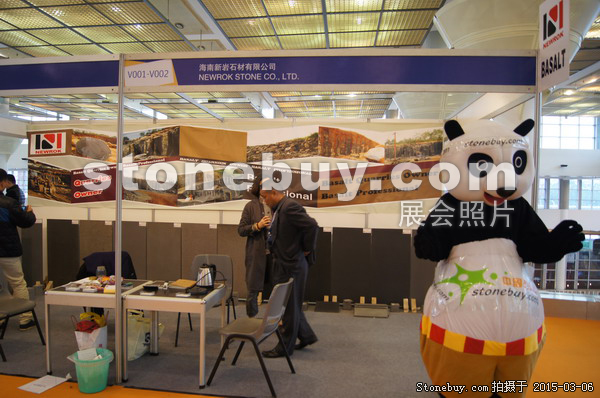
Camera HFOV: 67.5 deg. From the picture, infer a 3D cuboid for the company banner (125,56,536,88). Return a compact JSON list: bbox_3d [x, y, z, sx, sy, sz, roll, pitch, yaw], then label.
[{"bbox_3d":[0.148,-0.910,3.222,2.936,0.213,0.030,1,0,6],"label":"company banner"}]

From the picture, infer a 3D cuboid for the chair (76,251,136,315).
[{"bbox_3d":[-1.995,0.975,4.576,0.565,0.813,0.575,1,0,-5],"label":"chair"}]

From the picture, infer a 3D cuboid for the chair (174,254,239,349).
[{"bbox_3d":[-0.921,0.999,4.506,0.516,0.804,0.575,1,0,1],"label":"chair"}]

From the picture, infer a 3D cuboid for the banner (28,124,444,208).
[{"bbox_3d":[-1.025,-0.442,6.220,5.902,1.151,0.030,1,0,6],"label":"banner"}]

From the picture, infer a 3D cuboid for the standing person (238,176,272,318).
[{"bbox_3d":[-0.520,0.573,5.400,0.367,1.657,0.456,1,0,40],"label":"standing person"}]

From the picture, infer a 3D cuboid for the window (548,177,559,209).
[{"bbox_3d":[16.791,-0.364,29.760,0.635,1.934,0.119,1,0,6],"label":"window"}]

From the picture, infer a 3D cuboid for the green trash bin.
[{"bbox_3d":[-1.530,1.268,3.330,0.293,0.258,0.293,1,0,6],"label":"green trash bin"}]

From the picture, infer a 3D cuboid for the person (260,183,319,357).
[{"bbox_3d":[-0.083,0.613,4.200,0.565,1.607,0.506,1,0,6],"label":"person"}]

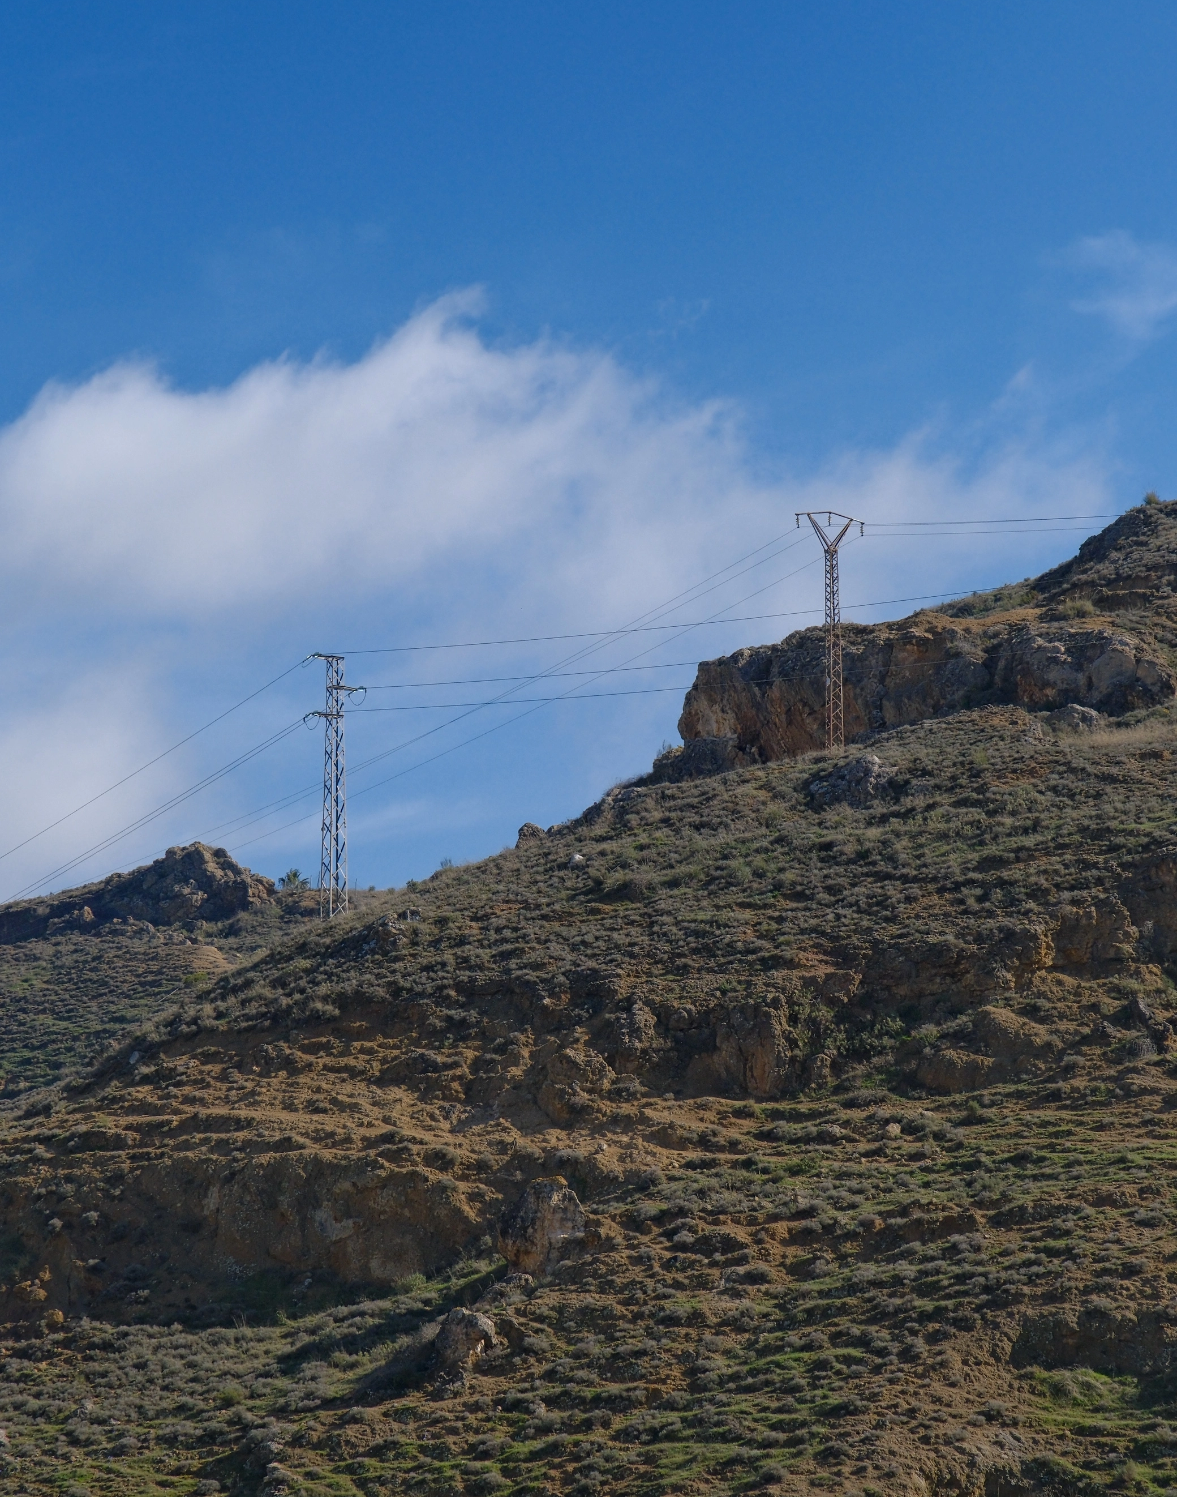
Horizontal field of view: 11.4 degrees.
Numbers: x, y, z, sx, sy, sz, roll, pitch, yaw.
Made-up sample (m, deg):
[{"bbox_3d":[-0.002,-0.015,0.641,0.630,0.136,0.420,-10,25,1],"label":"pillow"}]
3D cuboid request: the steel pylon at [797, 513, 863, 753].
[{"bbox_3d":[12.808,-6.176,310.000,4.150,12.750,0.700,5,-12,-30],"label":"steel pylon"}]

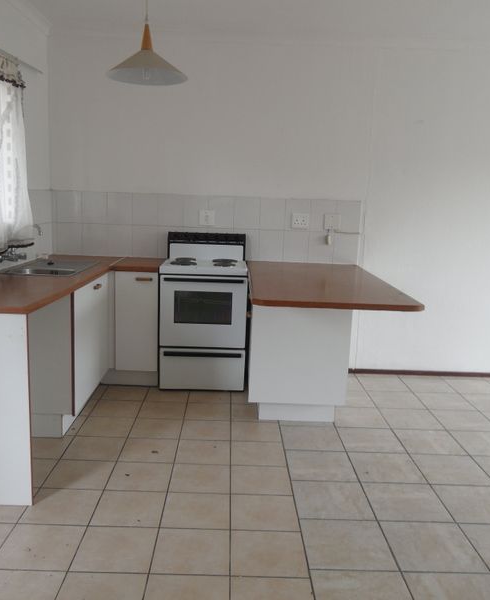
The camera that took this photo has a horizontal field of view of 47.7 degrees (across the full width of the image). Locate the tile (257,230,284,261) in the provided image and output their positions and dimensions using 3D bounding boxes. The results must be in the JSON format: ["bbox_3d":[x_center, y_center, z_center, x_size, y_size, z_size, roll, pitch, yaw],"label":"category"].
[{"bbox_3d":[0.214,-0.434,4.500,0.200,0.250,0.010,2,10,-2],"label":"tile"}]

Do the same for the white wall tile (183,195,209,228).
[{"bbox_3d":[-0.389,-0.709,4.469,0.200,0.250,0.010,2,9,-1],"label":"white wall tile"}]

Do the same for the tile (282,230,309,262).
[{"bbox_3d":[0.416,-0.427,4.508,0.200,0.250,0.010,2,10,-2],"label":"tile"}]

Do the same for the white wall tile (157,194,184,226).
[{"bbox_3d":[-0.592,-0.716,4.465,0.200,0.250,0.010,2,9,-1],"label":"white wall tile"}]

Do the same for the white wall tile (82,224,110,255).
[{"bbox_3d":[-1.212,-0.486,4.494,0.200,0.250,0.010,2,9,-1],"label":"white wall tile"}]

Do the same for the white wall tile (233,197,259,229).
[{"bbox_3d":[0.019,-0.697,4.477,0.200,0.250,0.010,2,9,-1],"label":"white wall tile"}]

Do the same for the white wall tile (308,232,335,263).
[{"bbox_3d":[0.618,-0.421,4.516,0.200,0.250,0.010,2,10,-2],"label":"white wall tile"}]

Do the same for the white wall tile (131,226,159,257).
[{"bbox_3d":[-0.797,-0.466,4.460,0.200,0.250,0.010,2,10,-2],"label":"white wall tile"}]

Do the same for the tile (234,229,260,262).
[{"bbox_3d":[0.009,-0.448,4.519,0.200,0.250,0.010,2,9,-1],"label":"tile"}]

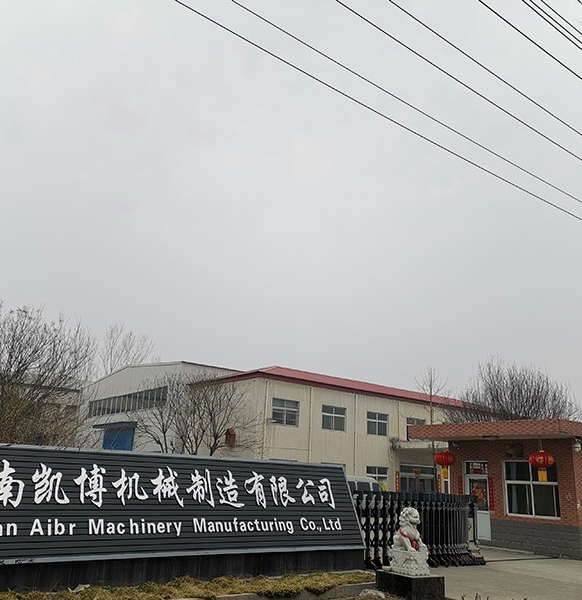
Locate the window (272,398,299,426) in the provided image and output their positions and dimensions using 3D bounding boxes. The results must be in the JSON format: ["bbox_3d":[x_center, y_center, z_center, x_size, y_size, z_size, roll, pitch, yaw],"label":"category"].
[{"bbox_3d":[-0.259,6.561,36.117,1.879,1.513,0.150,13,-19,-33],"label":"window"}]

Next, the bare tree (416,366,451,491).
[{"bbox_3d":[5.909,5.994,25.829,1.464,6.550,1.500,-1,-16,13],"label":"bare tree"}]

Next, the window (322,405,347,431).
[{"bbox_3d":[2.655,7.259,38.075,1.868,1.468,0.150,13,-19,-33],"label":"window"}]

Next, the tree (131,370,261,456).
[{"bbox_3d":[-3.116,4.792,20.200,4.219,5.043,3.800,5,-16,-8],"label":"tree"}]

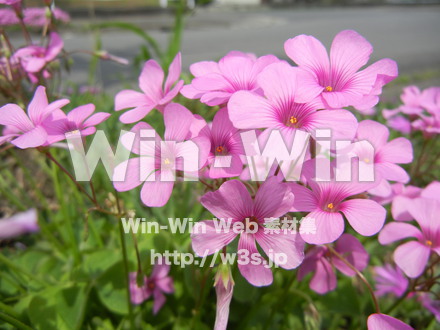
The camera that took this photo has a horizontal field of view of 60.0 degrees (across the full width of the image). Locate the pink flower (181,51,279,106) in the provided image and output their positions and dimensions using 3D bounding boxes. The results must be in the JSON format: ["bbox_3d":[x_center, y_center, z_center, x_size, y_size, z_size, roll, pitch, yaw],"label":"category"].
[{"bbox_3d":[0.004,-0.025,0.127,0.036,0.014,0.036,2,41,-4],"label":"pink flower"}]

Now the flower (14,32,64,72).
[{"bbox_3d":[-0.107,-0.063,0.226,0.034,0.014,0.034,6,44,-13],"label":"flower"}]

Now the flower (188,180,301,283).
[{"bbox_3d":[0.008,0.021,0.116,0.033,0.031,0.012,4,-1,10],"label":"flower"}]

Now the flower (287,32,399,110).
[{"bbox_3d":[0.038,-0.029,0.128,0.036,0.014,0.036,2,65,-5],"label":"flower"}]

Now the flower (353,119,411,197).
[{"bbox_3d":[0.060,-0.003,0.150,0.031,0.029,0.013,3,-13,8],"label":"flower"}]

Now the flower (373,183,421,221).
[{"bbox_3d":[0.095,0.023,0.204,0.030,0.013,0.030,-7,33,16],"label":"flower"}]

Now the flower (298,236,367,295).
[{"bbox_3d":[0.056,0.045,0.188,0.033,0.033,0.013,-7,4,17],"label":"flower"}]

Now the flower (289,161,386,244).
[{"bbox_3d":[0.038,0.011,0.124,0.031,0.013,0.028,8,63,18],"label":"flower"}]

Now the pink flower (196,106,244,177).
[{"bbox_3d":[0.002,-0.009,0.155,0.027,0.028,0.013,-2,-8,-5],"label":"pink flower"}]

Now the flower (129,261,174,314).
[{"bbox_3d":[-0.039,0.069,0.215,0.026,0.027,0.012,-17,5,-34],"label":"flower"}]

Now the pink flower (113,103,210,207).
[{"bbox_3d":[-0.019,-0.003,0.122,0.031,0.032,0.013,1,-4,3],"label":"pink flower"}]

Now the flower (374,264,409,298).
[{"bbox_3d":[0.104,0.072,0.224,0.018,0.024,0.024,30,70,11],"label":"flower"}]

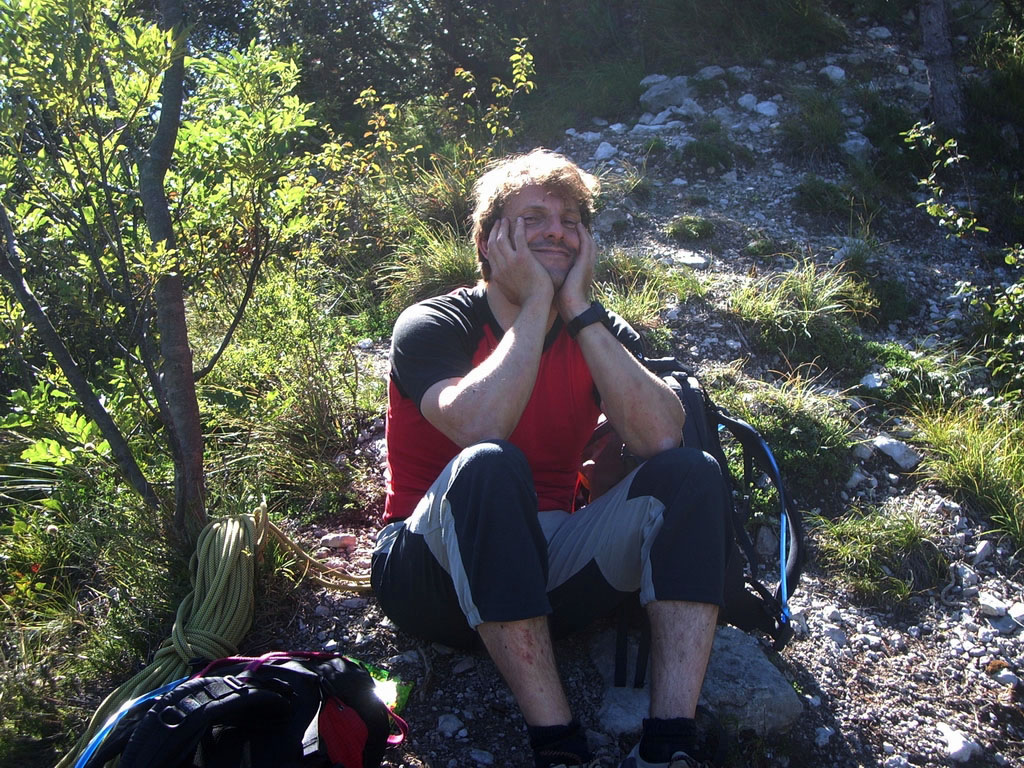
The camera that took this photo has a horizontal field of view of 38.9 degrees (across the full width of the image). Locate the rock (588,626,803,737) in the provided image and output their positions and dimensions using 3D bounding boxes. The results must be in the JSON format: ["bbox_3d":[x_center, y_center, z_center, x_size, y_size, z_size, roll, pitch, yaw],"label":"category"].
[{"bbox_3d":[0.290,0.474,2.300,0.325,0.140,0.240,0,12,0],"label":"rock"}]

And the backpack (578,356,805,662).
[{"bbox_3d":[0.298,0.203,2.420,0.310,0.455,0.270,-10,12,-10],"label":"backpack"}]

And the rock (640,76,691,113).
[{"bbox_3d":[0.657,-1.238,6.200,0.210,0.140,0.170,0,12,0],"label":"rock"}]

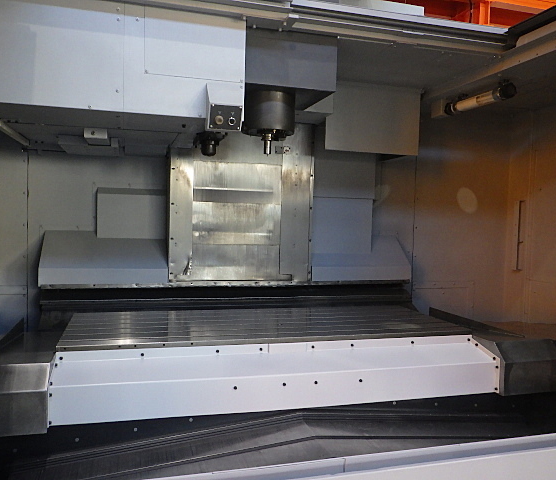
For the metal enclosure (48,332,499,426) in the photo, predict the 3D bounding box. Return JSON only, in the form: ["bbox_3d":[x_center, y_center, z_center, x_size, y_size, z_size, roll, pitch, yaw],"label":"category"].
[{"bbox_3d":[0.071,0.613,2.365,2.041,0.244,0.209,1,2,-16],"label":"metal enclosure"}]

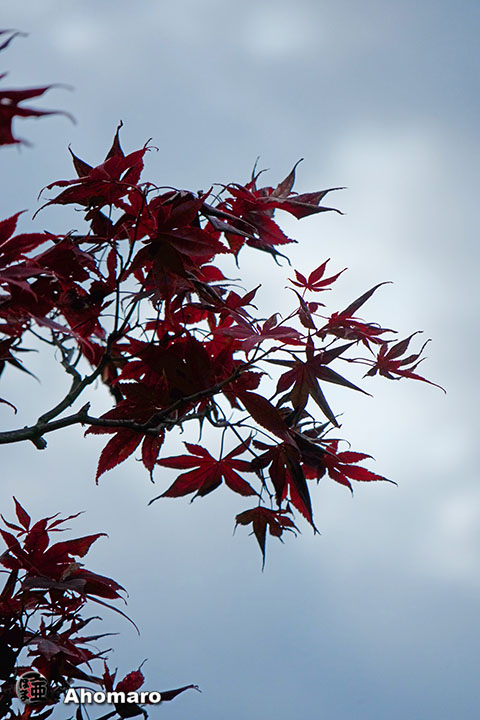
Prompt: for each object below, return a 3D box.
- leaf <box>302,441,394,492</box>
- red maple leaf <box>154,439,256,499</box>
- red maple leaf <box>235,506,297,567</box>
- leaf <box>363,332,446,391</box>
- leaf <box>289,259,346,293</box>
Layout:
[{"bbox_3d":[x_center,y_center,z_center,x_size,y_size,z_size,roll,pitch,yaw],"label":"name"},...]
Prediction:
[{"bbox_3d":[0.088,0.086,3.880,0.071,0.036,0.040,0,-20,0],"label":"leaf"},{"bbox_3d":[-0.030,0.090,3.900,0.086,0.043,0.040,0,-20,0],"label":"red maple leaf"},{"bbox_3d":[0.021,0.143,3.880,0.052,0.046,0.035,0,-20,0],"label":"red maple leaf"},{"bbox_3d":[0.134,0.001,3.900,0.068,0.041,0.040,0,-20,0],"label":"leaf"},{"bbox_3d":[0.063,-0.069,3.920,0.047,0.022,0.035,0,-20,0],"label":"leaf"}]

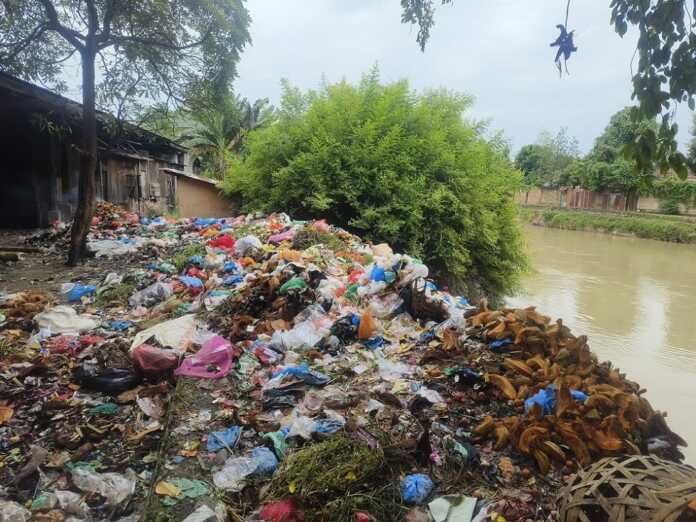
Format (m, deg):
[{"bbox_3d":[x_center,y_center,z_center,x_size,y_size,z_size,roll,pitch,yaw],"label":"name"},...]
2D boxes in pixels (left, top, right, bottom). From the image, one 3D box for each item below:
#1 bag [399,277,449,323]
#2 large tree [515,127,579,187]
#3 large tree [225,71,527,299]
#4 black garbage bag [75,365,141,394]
[{"bbox_3d":[0.900,0.470,5.500,0.570,0.440,0.450,0,8,0],"label":"bag"},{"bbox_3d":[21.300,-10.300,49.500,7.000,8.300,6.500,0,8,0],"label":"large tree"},{"bbox_3d":[0.600,-1.750,9.850,6.300,4.800,5.300,0,8,0],"label":"large tree"},{"bbox_3d":[-1.870,0.920,3.600,0.500,0.200,0.340,0,8,0],"label":"black garbage bag"}]

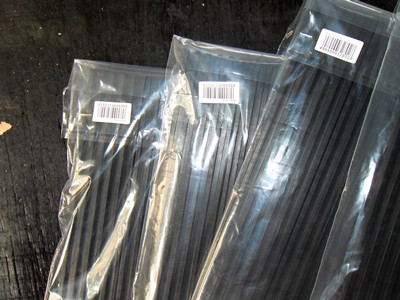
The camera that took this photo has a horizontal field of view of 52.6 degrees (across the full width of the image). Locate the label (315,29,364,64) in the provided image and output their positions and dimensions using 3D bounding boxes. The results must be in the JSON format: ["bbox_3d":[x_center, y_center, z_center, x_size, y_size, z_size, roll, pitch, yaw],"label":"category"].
[{"bbox_3d":[0.128,-0.095,0.371,0.040,0.001,0.021,23,84,7],"label":"label"}]

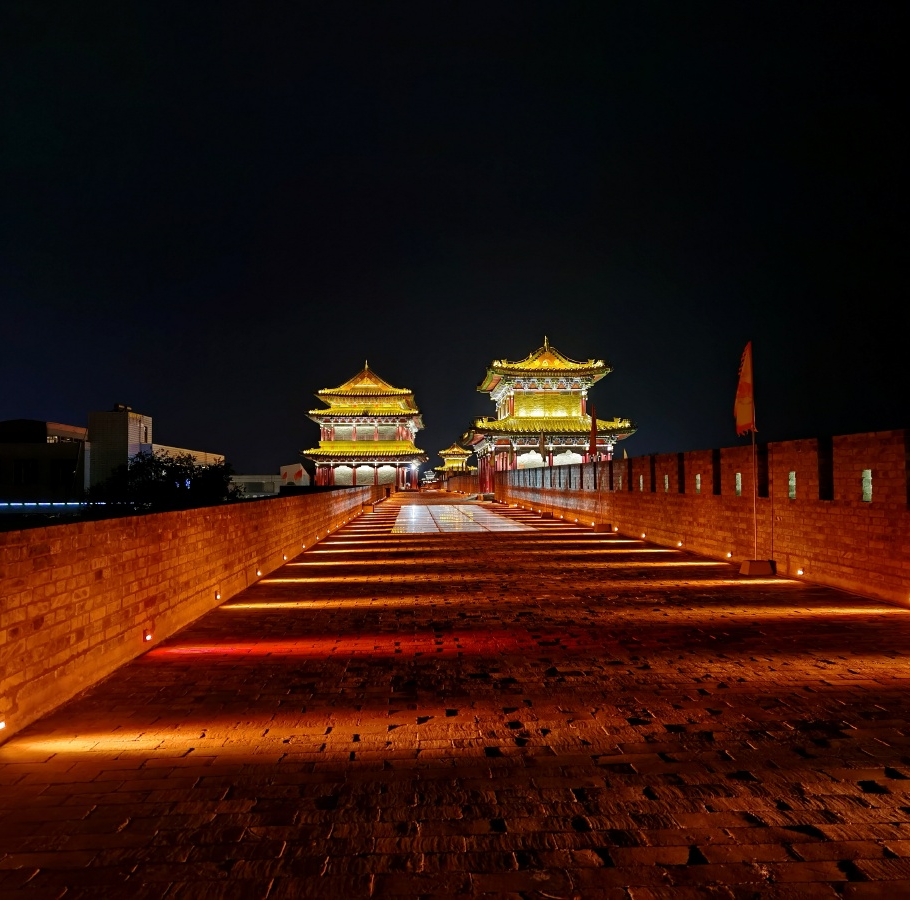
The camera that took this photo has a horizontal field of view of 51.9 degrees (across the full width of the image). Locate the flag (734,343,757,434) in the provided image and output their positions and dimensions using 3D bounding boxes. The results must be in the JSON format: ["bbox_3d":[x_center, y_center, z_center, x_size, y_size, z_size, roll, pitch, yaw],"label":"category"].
[{"bbox_3d":[5.205,-1.088,16.830,0.420,1.700,0.200,0,-2,6],"label":"flag"}]

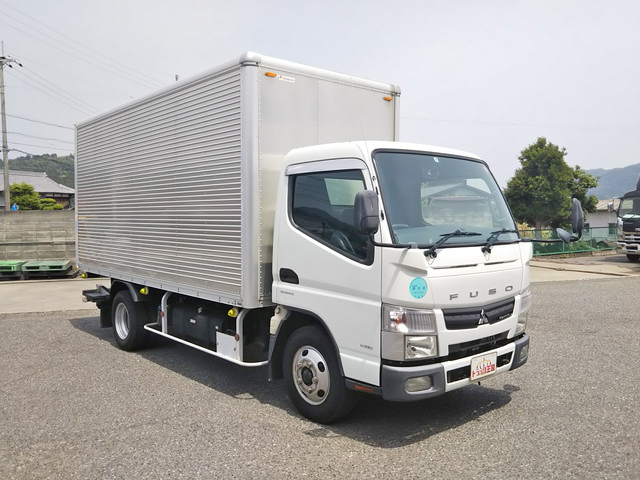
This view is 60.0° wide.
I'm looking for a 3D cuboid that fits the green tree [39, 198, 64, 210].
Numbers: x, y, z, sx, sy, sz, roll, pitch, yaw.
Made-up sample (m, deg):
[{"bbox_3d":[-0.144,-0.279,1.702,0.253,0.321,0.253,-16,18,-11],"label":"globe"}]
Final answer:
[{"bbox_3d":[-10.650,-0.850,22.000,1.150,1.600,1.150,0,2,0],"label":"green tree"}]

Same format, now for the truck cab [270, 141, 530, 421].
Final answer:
[{"bbox_3d":[0.706,0.337,4.546,1.720,2.130,1.455,-2,3,-40],"label":"truck cab"}]

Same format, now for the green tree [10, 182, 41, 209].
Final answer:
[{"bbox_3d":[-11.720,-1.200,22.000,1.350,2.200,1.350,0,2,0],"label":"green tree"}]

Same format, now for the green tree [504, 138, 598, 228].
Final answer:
[{"bbox_3d":[10.964,-2.269,26.500,4.600,5.100,4.400,0,2,0],"label":"green tree"}]

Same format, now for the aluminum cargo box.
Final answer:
[{"bbox_3d":[-1.358,-0.572,6.930,1.853,2.136,4.560,-2,3,-40],"label":"aluminum cargo box"}]

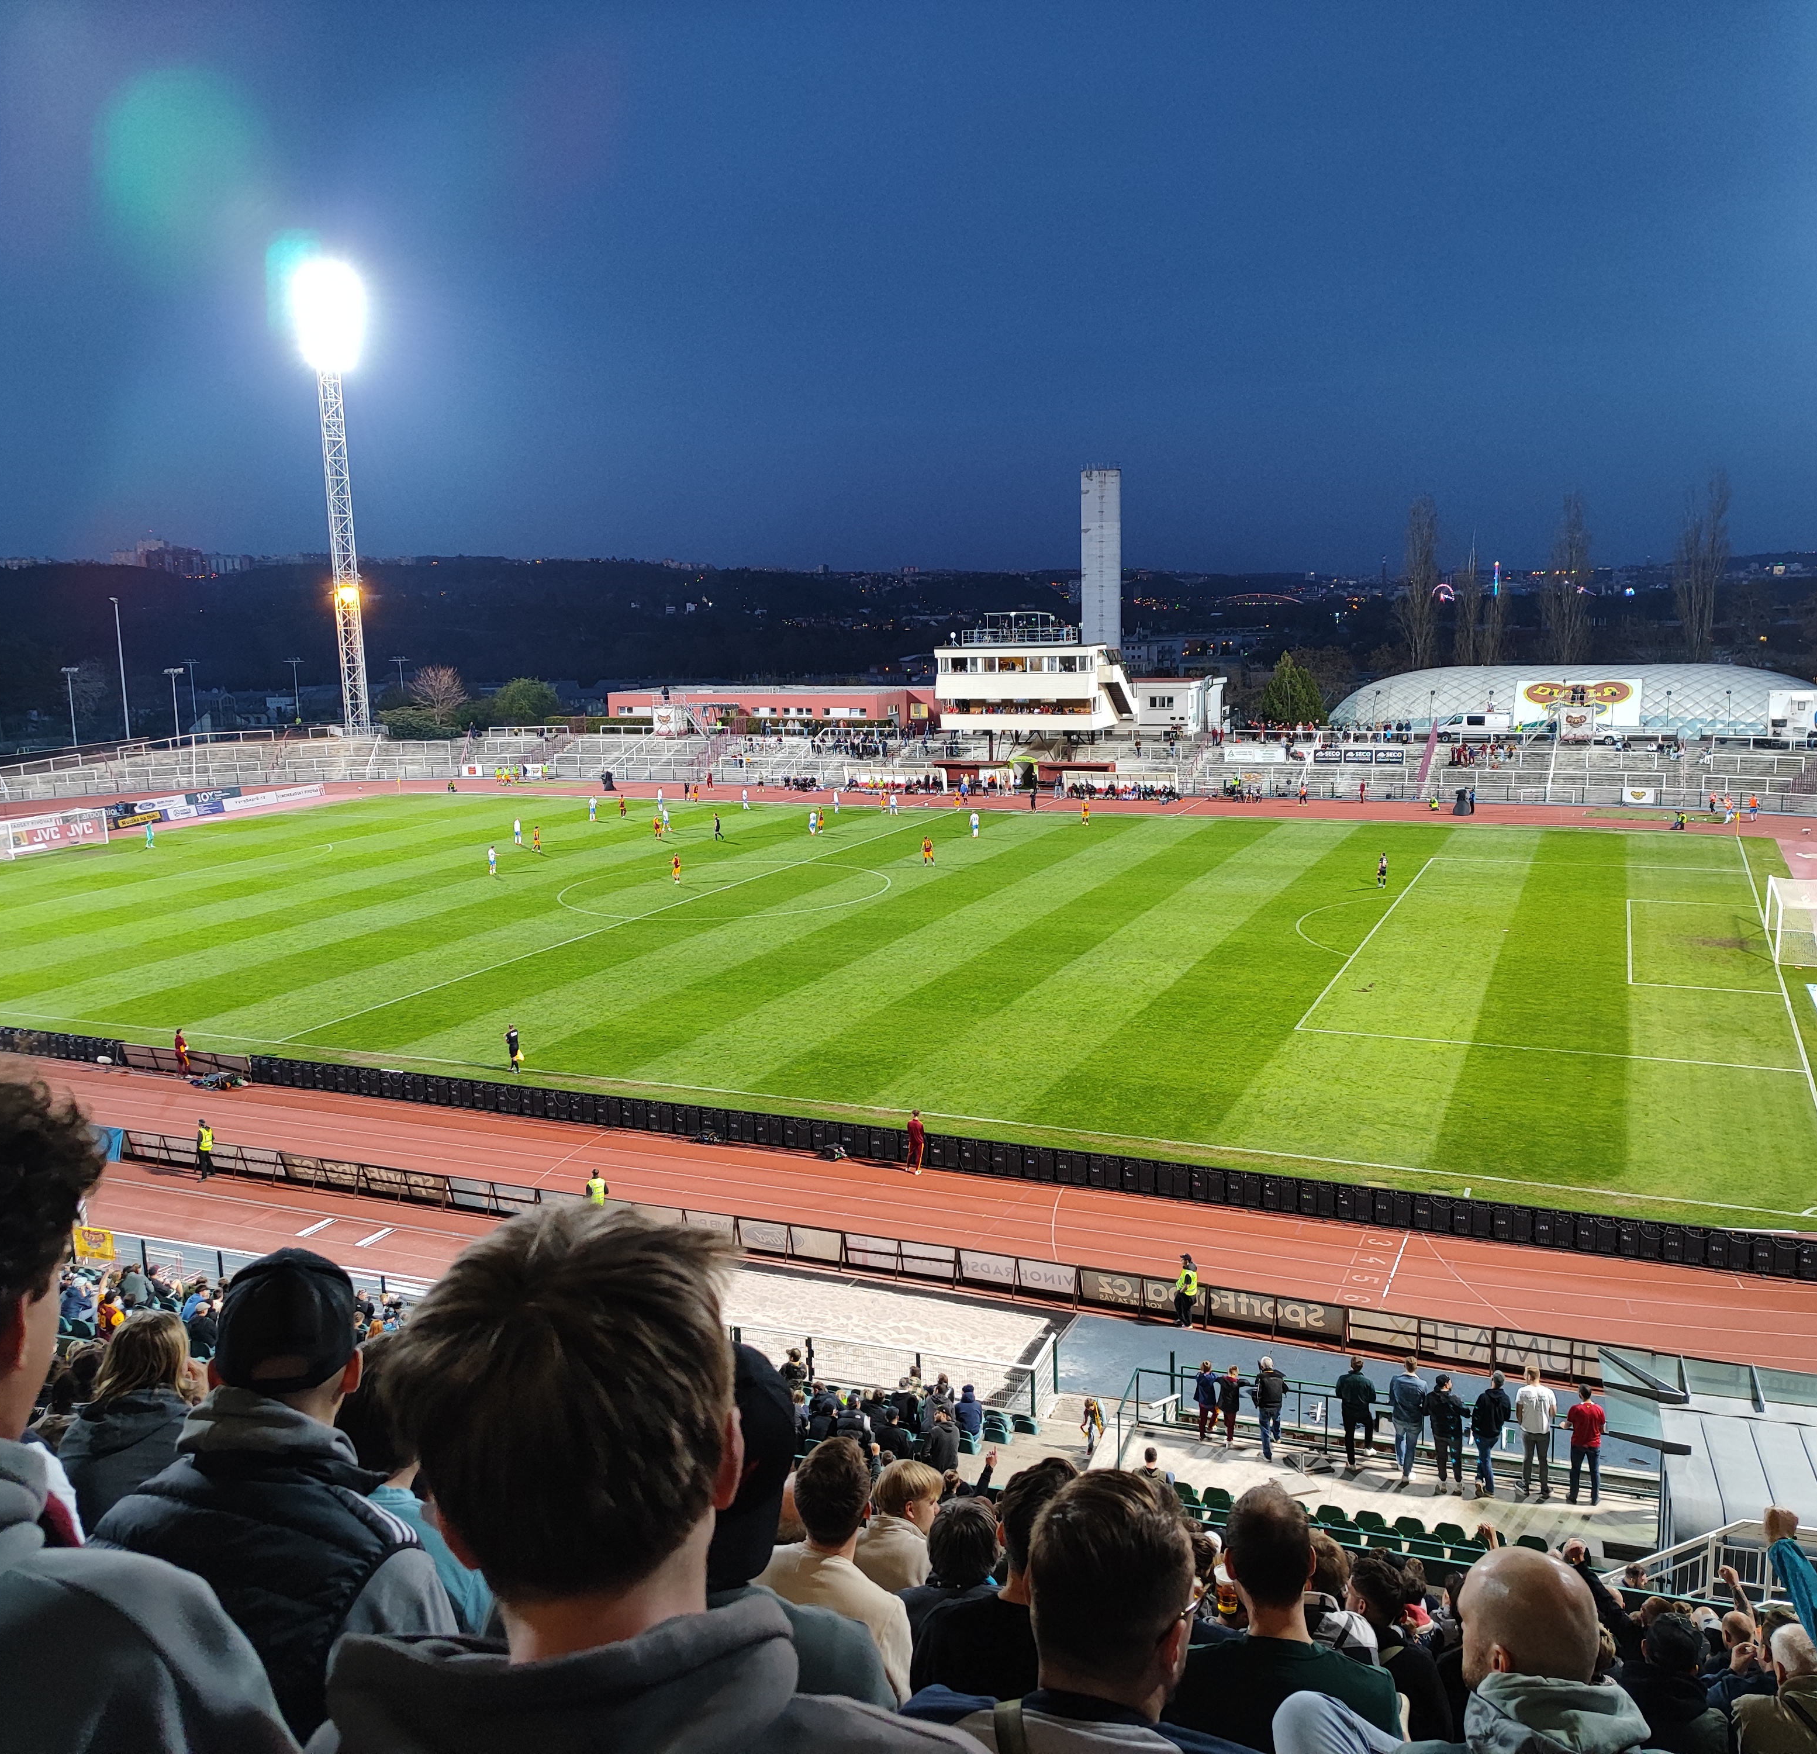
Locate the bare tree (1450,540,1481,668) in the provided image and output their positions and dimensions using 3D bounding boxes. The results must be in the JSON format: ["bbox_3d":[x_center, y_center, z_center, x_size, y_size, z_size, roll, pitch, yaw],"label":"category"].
[{"bbox_3d":[67.090,-29.430,196.210,3.950,22.260,3.950,2,10,19],"label":"bare tree"}]

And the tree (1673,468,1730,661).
[{"bbox_3d":[92.990,-32.950,190.750,6.270,29.350,6.270,3,11,26],"label":"tree"}]

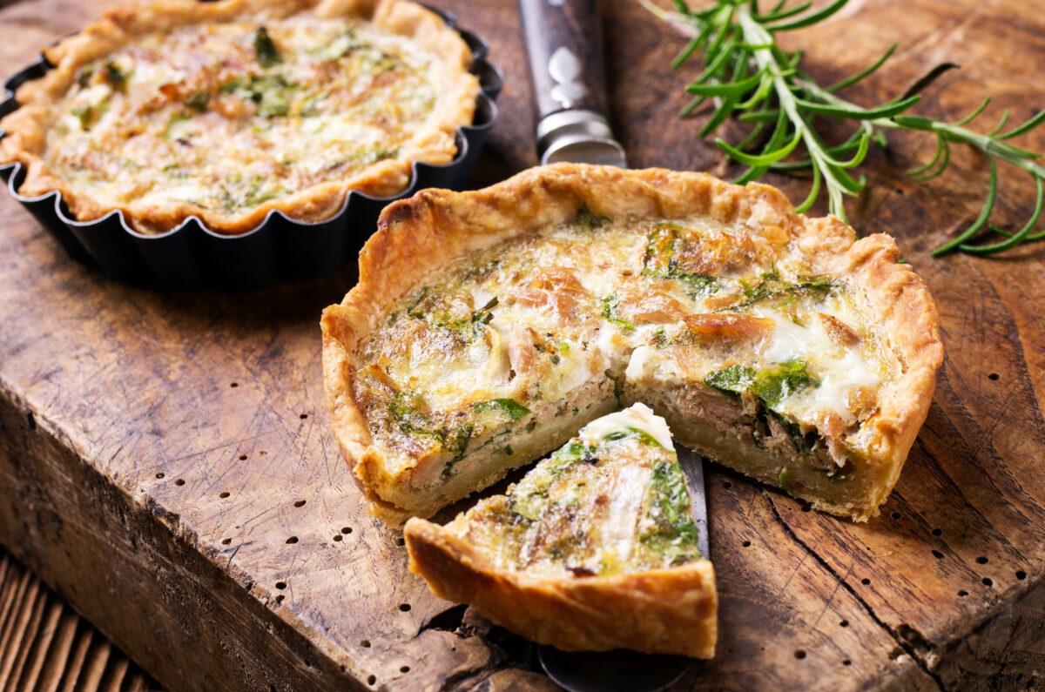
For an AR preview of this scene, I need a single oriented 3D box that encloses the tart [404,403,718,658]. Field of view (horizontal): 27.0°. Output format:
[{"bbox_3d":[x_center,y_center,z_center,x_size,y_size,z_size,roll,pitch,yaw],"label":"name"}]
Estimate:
[{"bbox_3d":[0.012,0.029,0.378,0.054,0.022,0.050,10,39,15],"label":"tart"}]

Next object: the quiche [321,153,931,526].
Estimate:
[{"bbox_3d":[0.019,-0.001,0.416,0.115,0.023,0.097,-2,37,0],"label":"quiche"}]

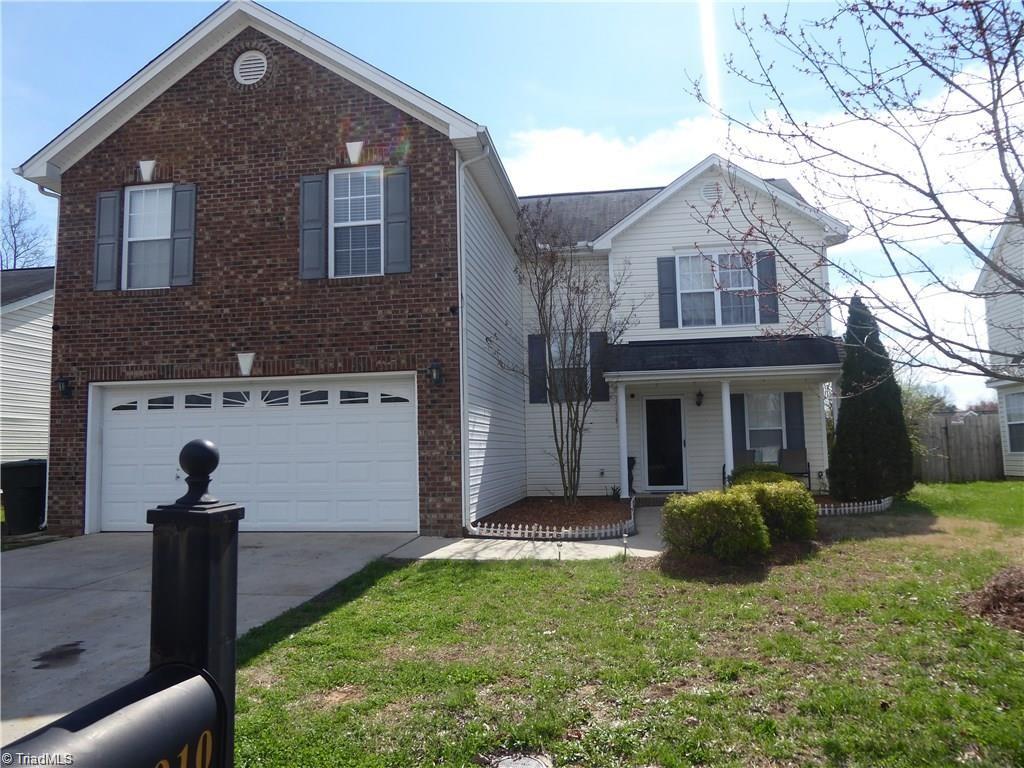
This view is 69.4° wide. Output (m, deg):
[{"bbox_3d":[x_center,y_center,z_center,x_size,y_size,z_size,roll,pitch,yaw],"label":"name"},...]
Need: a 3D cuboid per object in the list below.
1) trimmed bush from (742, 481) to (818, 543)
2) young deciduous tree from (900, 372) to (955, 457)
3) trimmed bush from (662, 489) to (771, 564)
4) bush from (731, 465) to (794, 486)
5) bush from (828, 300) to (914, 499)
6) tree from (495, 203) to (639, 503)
[{"bbox_3d":[3.401,1.570,9.493,1.040,0.770,1.100,-2,-5,9],"label":"trimmed bush"},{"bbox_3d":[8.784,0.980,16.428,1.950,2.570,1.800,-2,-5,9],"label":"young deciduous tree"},{"bbox_3d":[2.279,1.514,8.225,1.170,0.760,1.150,-2,-5,9],"label":"trimmed bush"},{"bbox_3d":[3.839,1.633,11.299,1.080,0.790,1.100,-2,-5,9],"label":"bush"},{"bbox_3d":[6.618,0.239,13.502,1.560,3.730,1.550,-2,-5,9],"label":"bush"},{"bbox_3d":[1.285,-0.626,14.226,2.600,5.770,2.700,-2,-5,9],"label":"tree"}]

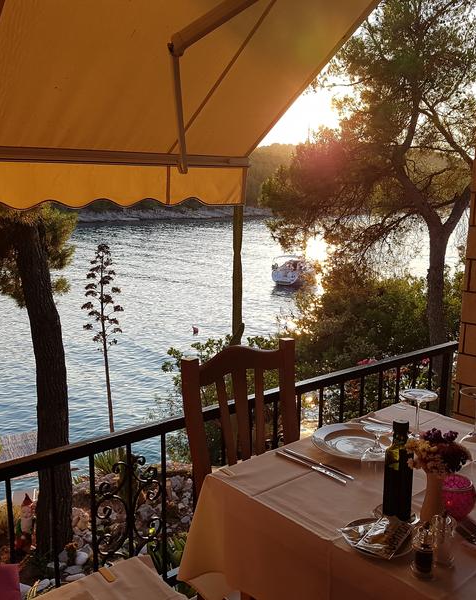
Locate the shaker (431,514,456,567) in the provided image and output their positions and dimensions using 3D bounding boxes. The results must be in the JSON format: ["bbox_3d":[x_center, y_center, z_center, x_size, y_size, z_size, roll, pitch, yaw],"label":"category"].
[{"bbox_3d":[0.373,0.433,1.083,0.045,0.088,0.045,0,10,0],"label":"shaker"}]

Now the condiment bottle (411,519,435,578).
[{"bbox_3d":[0.326,0.438,1.049,0.046,0.090,0.046,0,10,0],"label":"condiment bottle"}]

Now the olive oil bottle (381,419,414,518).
[{"bbox_3d":[0.328,0.346,1.220,0.051,0.210,0.051,-6,12,-29],"label":"olive oil bottle"}]

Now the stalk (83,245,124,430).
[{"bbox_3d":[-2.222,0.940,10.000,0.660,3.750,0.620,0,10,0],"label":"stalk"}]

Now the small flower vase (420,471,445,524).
[{"bbox_3d":[0.401,0.398,1.226,0.052,0.106,0.052,0,10,0],"label":"small flower vase"}]

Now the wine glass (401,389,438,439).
[{"bbox_3d":[0.407,0.318,1.374,0.090,0.212,0.090,0,10,0],"label":"wine glass"}]

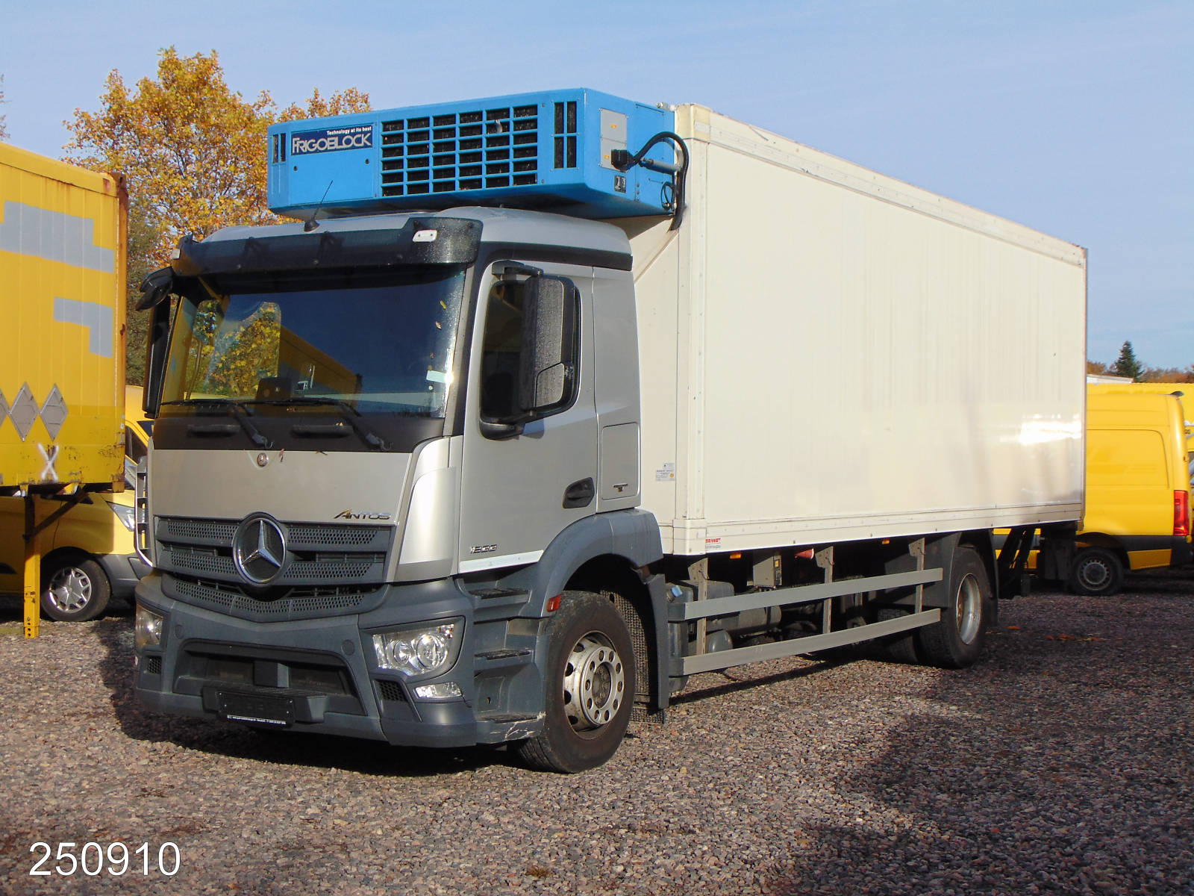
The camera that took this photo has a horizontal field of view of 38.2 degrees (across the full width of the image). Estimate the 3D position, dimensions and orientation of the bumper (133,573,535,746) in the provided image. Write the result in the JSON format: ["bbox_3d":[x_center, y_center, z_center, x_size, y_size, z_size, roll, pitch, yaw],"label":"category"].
[{"bbox_3d":[-1.552,1.084,9.565,2.400,0.840,0.880,1,0,32],"label":"bumper"}]

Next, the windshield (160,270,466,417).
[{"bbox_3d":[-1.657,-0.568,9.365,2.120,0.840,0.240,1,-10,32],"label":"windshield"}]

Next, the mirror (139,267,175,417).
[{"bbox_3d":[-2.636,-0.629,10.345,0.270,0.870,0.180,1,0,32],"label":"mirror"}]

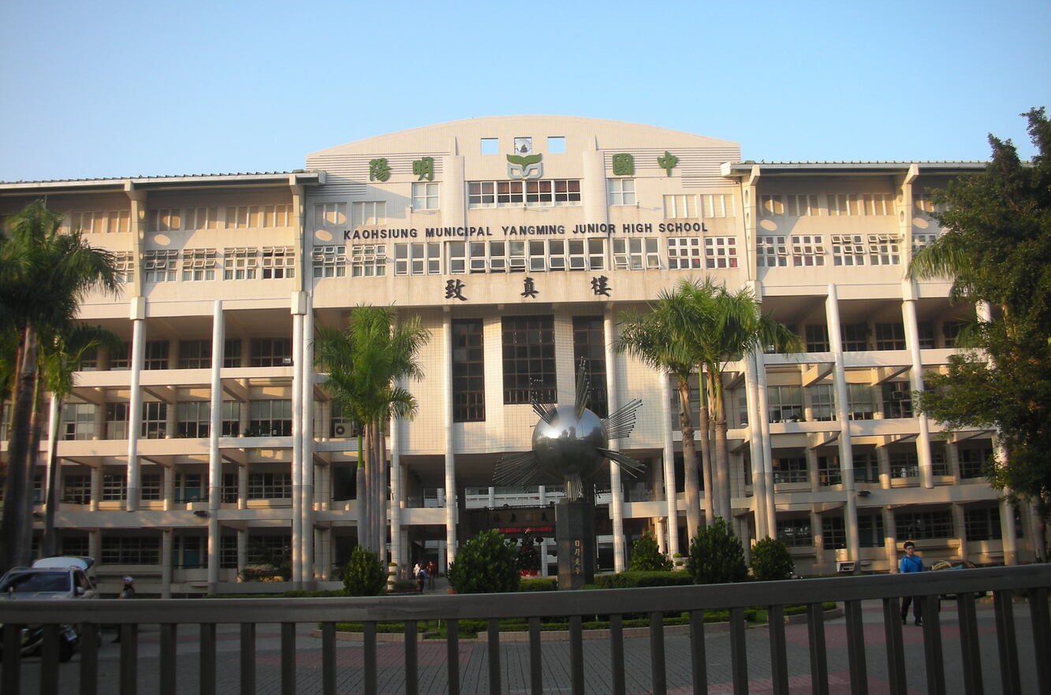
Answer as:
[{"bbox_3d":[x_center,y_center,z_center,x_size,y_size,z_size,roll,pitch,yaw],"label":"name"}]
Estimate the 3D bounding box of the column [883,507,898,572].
[{"bbox_3d":[21.278,11.143,62.115,0.550,3.754,0.700,-1,-11,-2],"label":"column"}]

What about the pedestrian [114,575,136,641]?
[{"bbox_3d":[-9.125,5.941,24.176,0.460,1.530,0.460,-1,-12,-2],"label":"pedestrian"}]

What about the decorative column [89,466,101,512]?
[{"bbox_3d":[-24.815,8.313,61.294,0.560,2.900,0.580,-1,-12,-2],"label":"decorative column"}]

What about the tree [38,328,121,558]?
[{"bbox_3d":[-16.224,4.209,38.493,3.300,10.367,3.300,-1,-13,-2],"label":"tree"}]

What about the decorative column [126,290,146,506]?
[{"bbox_3d":[-20.576,2.971,56.125,0.600,11.531,0.800,-1,-13,-2],"label":"decorative column"}]

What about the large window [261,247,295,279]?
[{"bbox_3d":[-13.604,-4.638,58.439,1.834,1.825,0.200,-1,-11,-2],"label":"large window"}]

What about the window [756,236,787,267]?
[{"bbox_3d":[13.743,-5.370,59.389,1.758,1.869,0.200,-1,-13,-2],"label":"window"}]

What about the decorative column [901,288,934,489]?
[{"bbox_3d":[21.692,2.182,58.577,0.520,11.178,0.600,-1,-11,-2],"label":"decorative column"}]

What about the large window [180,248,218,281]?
[{"bbox_3d":[-17.854,-4.510,58.250,1.912,1.819,0.200,-1,-11,-2],"label":"large window"}]

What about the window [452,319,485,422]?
[{"bbox_3d":[-3.102,1.278,58.013,1.720,5.750,0.220,-1,-12,-2],"label":"window"}]

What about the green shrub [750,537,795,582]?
[{"bbox_3d":[6.733,5.861,29.000,1.220,1.360,1.220,-1,-11,-2],"label":"green shrub"}]

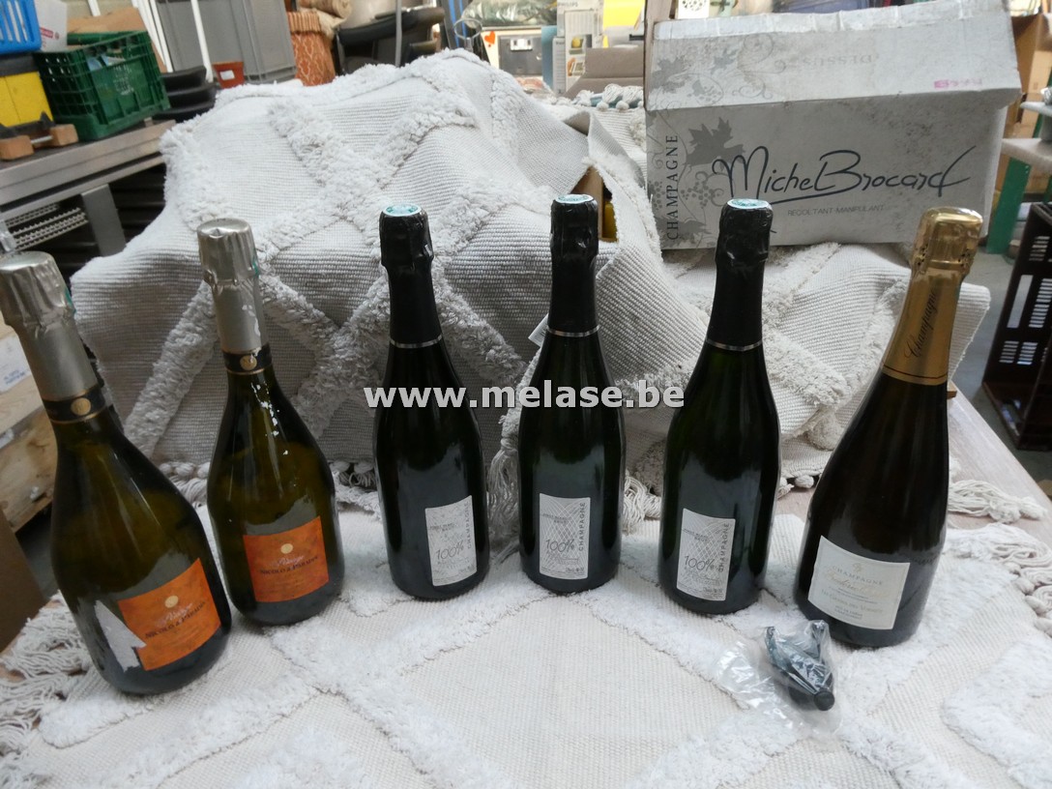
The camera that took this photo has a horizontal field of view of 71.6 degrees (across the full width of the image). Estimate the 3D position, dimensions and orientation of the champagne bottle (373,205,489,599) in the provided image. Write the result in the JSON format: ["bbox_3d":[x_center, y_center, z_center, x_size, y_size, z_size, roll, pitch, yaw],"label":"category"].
[{"bbox_3d":[-0.080,0.013,0.576,0.088,0.318,0.088,-14,30,-23],"label":"champagne bottle"}]

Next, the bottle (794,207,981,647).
[{"bbox_3d":[0.261,0.031,0.516,0.089,0.315,0.089,17,29,30],"label":"bottle"}]

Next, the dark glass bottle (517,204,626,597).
[{"bbox_3d":[0.037,0.007,0.576,0.088,0.318,0.088,4,28,11],"label":"dark glass bottle"}]

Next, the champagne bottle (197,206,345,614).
[{"bbox_3d":[-0.202,0.026,0.556,0.095,0.311,0.095,-13,27,-25],"label":"champagne bottle"}]

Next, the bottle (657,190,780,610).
[{"bbox_3d":[0.151,0.017,0.550,0.088,0.318,0.088,10,30,23],"label":"bottle"}]

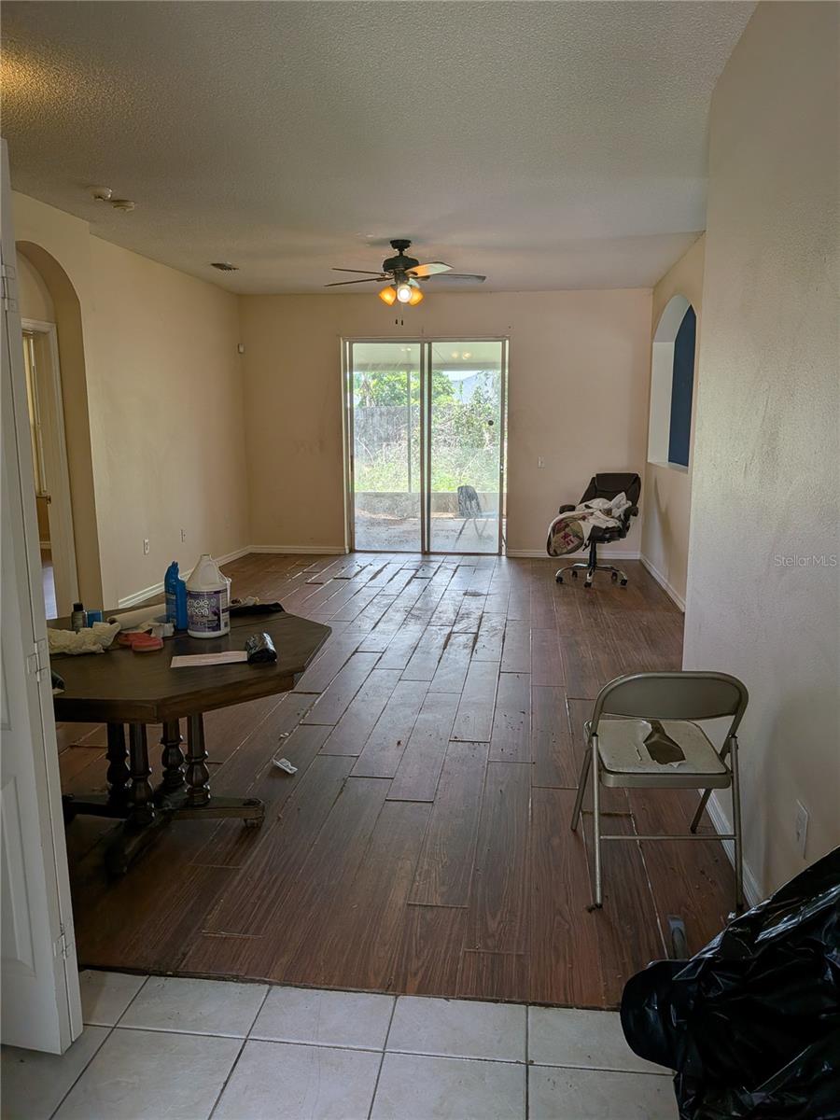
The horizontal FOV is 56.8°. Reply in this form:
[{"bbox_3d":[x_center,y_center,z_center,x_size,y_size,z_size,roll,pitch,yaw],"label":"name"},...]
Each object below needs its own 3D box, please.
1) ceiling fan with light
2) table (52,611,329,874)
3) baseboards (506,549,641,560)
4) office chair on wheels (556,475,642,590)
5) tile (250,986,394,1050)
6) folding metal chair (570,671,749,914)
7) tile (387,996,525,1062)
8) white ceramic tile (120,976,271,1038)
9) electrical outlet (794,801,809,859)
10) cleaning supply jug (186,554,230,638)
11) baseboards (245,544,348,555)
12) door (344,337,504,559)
[{"bbox_3d":[-0.112,-2.207,6.005,1.300,0.490,1.300,1,10,8],"label":"ceiling fan with light"},{"bbox_3d":[-0.915,0.642,2.785,1.140,0.715,1.140,0,10,6],"label":"table"},{"bbox_3d":[1.679,-0.063,8.535,1.450,0.088,0.015,1,10,8],"label":"baseboards"},{"bbox_3d":[1.641,-0.293,7.199,0.670,1.000,0.700,7,12,35],"label":"office chair on wheels"},{"bbox_3d":[-0.240,1.148,1.946,0.335,0.010,0.181,1,10,7],"label":"tile"},{"bbox_3d":[0.767,0.655,2.525,0.460,0.750,0.480,0,10,2],"label":"folding metal chair"},{"bbox_3d":[0.095,1.152,1.907,0.332,0.010,0.181,1,10,7],"label":"tile"},{"bbox_3d":[-0.578,1.144,1.987,0.338,0.010,0.178,1,10,7],"label":"white ceramic tile"},{"bbox_3d":[0.975,0.694,1.994,0.008,0.116,0.071,1,10,8],"label":"electrical outlet"},{"bbox_3d":[-0.773,0.124,2.820,0.157,0.292,0.155,2,10,14],"label":"cleaning supply jug"},{"bbox_3d":[-1.418,-0.111,8.965,1.146,0.088,0.015,1,10,8],"label":"baseboards"},{"bbox_3d":[0.051,-1.247,8.619,1.820,2.420,0.110,1,10,8],"label":"door"}]

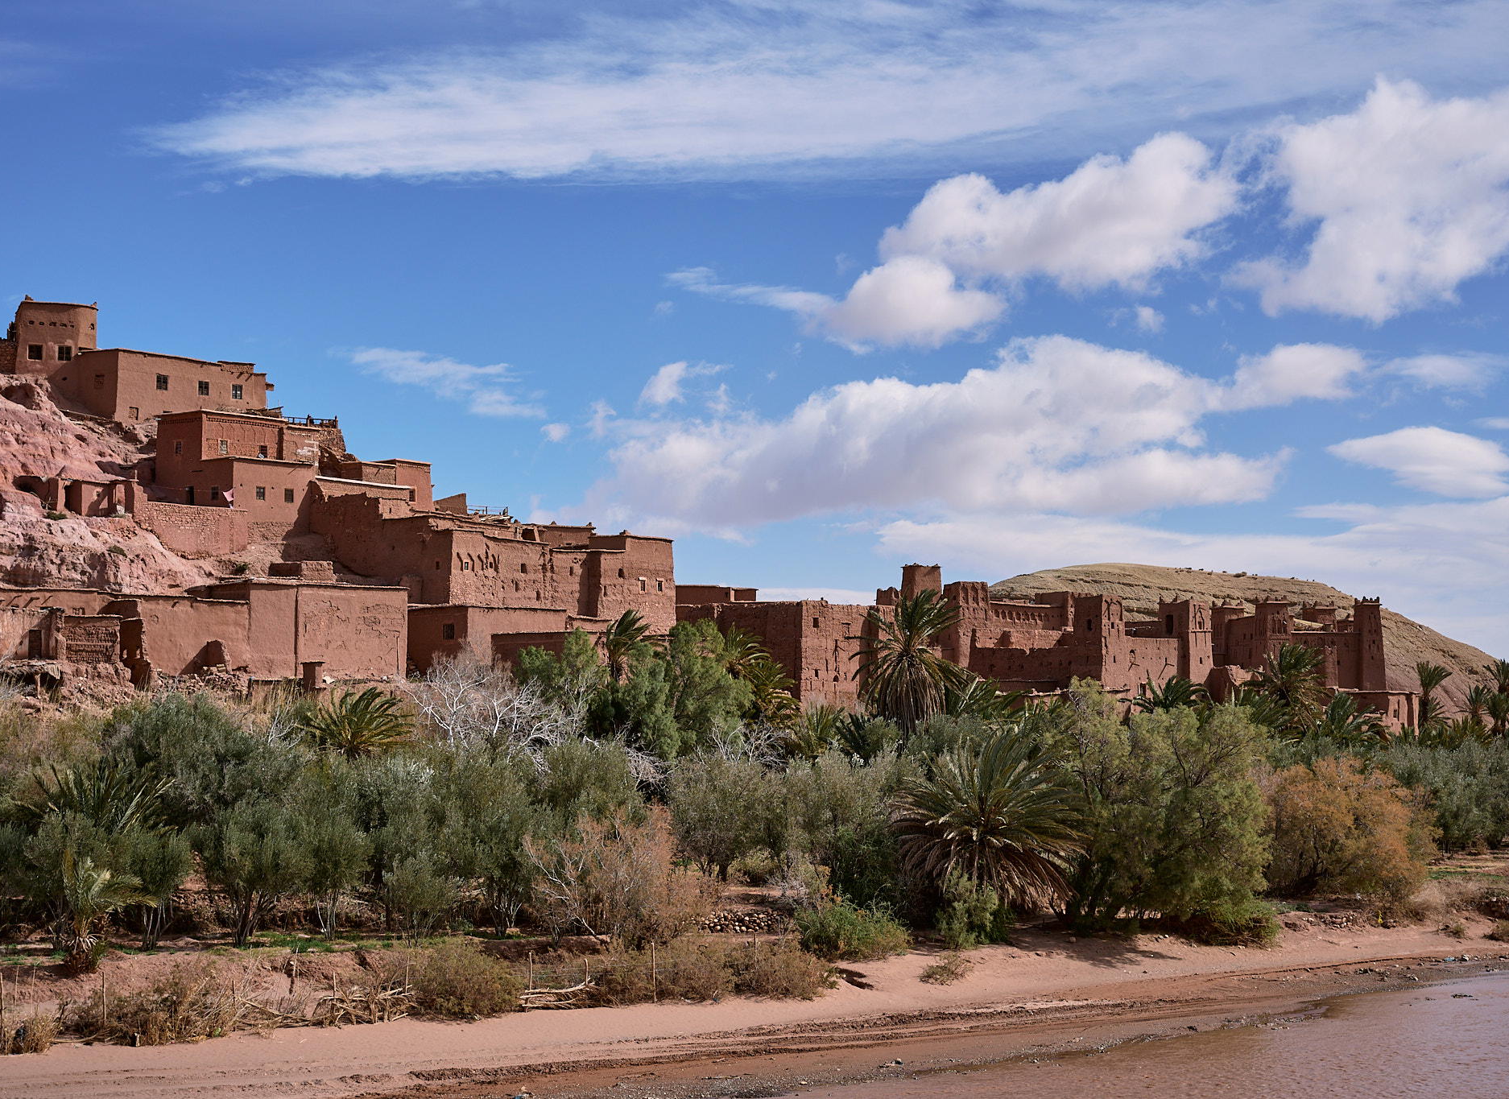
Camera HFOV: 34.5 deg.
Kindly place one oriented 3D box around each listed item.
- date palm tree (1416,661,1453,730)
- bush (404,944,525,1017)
[{"bbox_3d":[72.294,16.026,258.000,4.000,8.200,4.100,0,-4,0],"label":"date palm tree"},{"bbox_3d":[-6.582,9.782,55.000,2.650,1.600,2.300,0,-4,0],"label":"bush"}]

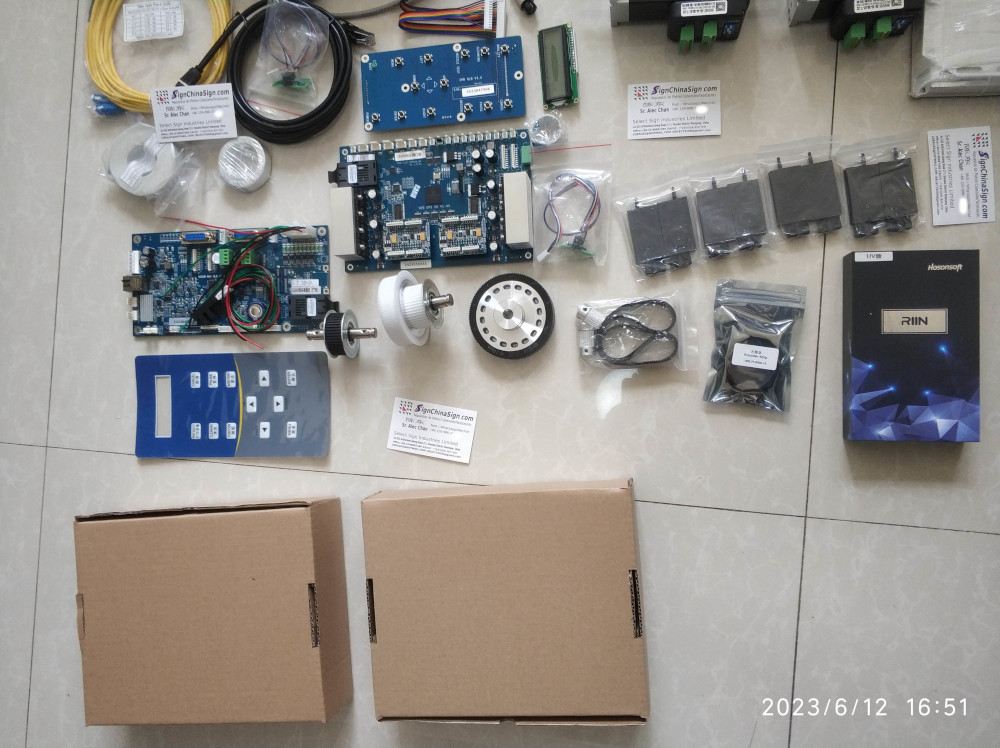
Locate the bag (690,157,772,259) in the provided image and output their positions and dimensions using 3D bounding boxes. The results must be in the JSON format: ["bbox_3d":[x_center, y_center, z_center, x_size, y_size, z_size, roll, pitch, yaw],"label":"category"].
[{"bbox_3d":[0.222,-0.159,0.750,0.067,0.018,0.084,-12,88,8],"label":"bag"}]

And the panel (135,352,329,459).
[{"bbox_3d":[-0.288,0.034,0.832,0.221,0.006,0.110,-1,89,9],"label":"panel"}]

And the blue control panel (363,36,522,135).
[{"bbox_3d":[-0.059,-0.294,0.792,0.167,0.014,0.081,-3,89,9],"label":"blue control panel"}]

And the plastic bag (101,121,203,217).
[{"bbox_3d":[-0.382,-0.224,0.843,0.094,0.019,0.086,45,96,7],"label":"plastic bag"}]

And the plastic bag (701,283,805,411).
[{"bbox_3d":[0.243,-0.028,0.744,0.086,0.019,0.120,7,90,9],"label":"plastic bag"}]

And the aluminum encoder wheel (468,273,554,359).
[{"bbox_3d":[0.011,-0.057,0.767,0.081,0.032,0.081,0,89,9],"label":"aluminum encoder wheel"}]

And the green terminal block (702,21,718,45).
[{"bbox_3d":[0.195,-0.317,0.726,0.013,0.018,0.016,2,90,9],"label":"green terminal block"}]

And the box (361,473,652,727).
[{"bbox_3d":[0.006,0.214,0.747,0.251,0.070,0.203,-4,89,9],"label":"box"}]

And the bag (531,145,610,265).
[{"bbox_3d":[0.070,-0.166,0.770,0.077,0.014,0.117,0,89,9],"label":"bag"}]

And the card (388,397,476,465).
[{"bbox_3d":[-0.070,0.058,0.797,0.089,0.001,0.053,9,91,9],"label":"card"}]

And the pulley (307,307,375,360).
[{"bbox_3d":[-0.162,-0.042,0.794,0.075,0.050,0.050,-1,89,9],"label":"pulley"}]

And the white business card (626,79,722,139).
[{"bbox_3d":[0.172,-0.260,0.767,0.090,0.001,0.054,0,89,9],"label":"white business card"}]

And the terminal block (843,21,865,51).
[{"bbox_3d":[0.326,-0.311,0.717,0.011,0.025,0.014,-2,89,9],"label":"terminal block"}]

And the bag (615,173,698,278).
[{"bbox_3d":[0.156,-0.142,0.760,0.070,0.018,0.087,-12,88,8],"label":"bag"}]

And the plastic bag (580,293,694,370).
[{"bbox_3d":[0.134,-0.039,0.764,0.115,0.014,0.075,-3,89,9],"label":"plastic bag"}]

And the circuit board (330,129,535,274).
[{"bbox_3d":[-0.073,-0.175,0.787,0.208,0.034,0.132,-3,89,9],"label":"circuit board"}]

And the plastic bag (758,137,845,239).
[{"bbox_3d":[0.288,-0.176,0.739,0.070,0.018,0.092,-7,88,9],"label":"plastic bag"}]

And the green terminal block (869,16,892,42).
[{"bbox_3d":[0.345,-0.312,0.705,0.012,0.018,0.014,-2,89,9],"label":"green terminal block"}]

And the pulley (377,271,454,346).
[{"bbox_3d":[-0.076,-0.066,0.760,0.070,0.074,0.074,-11,87,13],"label":"pulley"}]

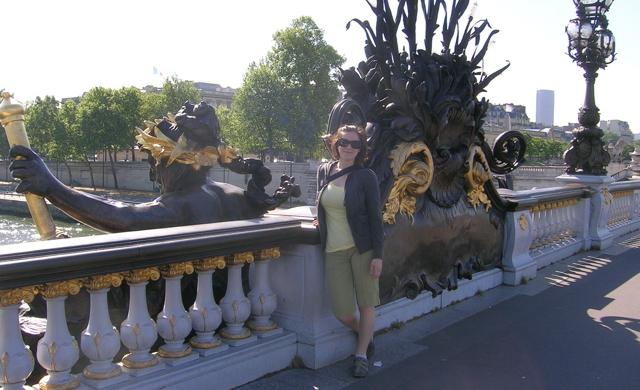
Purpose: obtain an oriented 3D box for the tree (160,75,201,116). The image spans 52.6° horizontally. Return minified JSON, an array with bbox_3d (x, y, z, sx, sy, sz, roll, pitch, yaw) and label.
[{"bbox_3d":[-30.181,-16.983,140.000,8.800,17.500,8.500,-1,3,-12],"label":"tree"}]

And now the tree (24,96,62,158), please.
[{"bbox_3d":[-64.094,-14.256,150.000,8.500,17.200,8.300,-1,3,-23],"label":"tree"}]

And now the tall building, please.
[{"bbox_3d":[766.651,-246.484,2200.000,57.000,210.000,38.000,1,3,19],"label":"tall building"}]

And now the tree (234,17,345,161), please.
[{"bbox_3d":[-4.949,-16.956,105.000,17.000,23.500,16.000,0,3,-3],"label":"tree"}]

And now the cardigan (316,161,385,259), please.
[{"bbox_3d":[0.207,0.105,4.400,0.430,0.640,0.270,1,3,21],"label":"cardigan"}]

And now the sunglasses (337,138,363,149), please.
[{"bbox_3d":[0.201,-0.343,4.330,0.148,0.055,0.125,10,3,10],"label":"sunglasses"}]

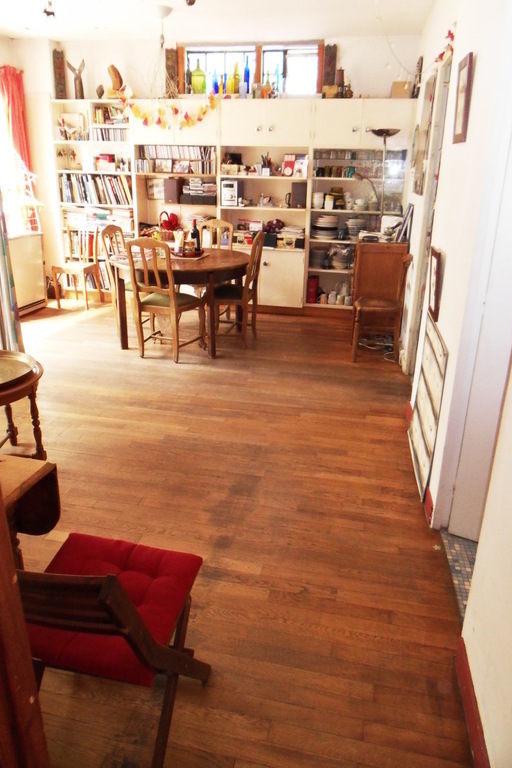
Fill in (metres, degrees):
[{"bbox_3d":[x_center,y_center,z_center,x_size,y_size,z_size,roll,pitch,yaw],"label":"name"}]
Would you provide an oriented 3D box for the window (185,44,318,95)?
[{"bbox_3d":[-0.081,-3.350,5.661,1.480,0.520,0.120,5,21,11],"label":"window"}]

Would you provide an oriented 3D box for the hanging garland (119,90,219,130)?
[{"bbox_3d":[-0.899,-2.765,5.386,1.075,0.365,0.100,5,21,11],"label":"hanging garland"}]

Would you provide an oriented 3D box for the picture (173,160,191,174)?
[{"bbox_3d":[-0.796,-2.318,5.696,0.185,0.130,0.025,5,21,11],"label":"picture"}]

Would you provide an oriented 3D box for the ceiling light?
[{"bbox_3d":[-0.809,-3.254,4.670,0.140,0.100,0.140,5,21,11],"label":"ceiling light"}]

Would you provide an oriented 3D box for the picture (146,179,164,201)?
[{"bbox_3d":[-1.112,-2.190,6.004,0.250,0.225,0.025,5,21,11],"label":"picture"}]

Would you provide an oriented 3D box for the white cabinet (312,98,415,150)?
[{"bbox_3d":[1.050,-2.541,5.238,0.981,0.439,0.320,5,21,11],"label":"white cabinet"}]

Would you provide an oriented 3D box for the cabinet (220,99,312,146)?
[{"bbox_3d":[0.133,-2.727,5.607,0.950,0.445,0.340,5,21,11],"label":"cabinet"}]

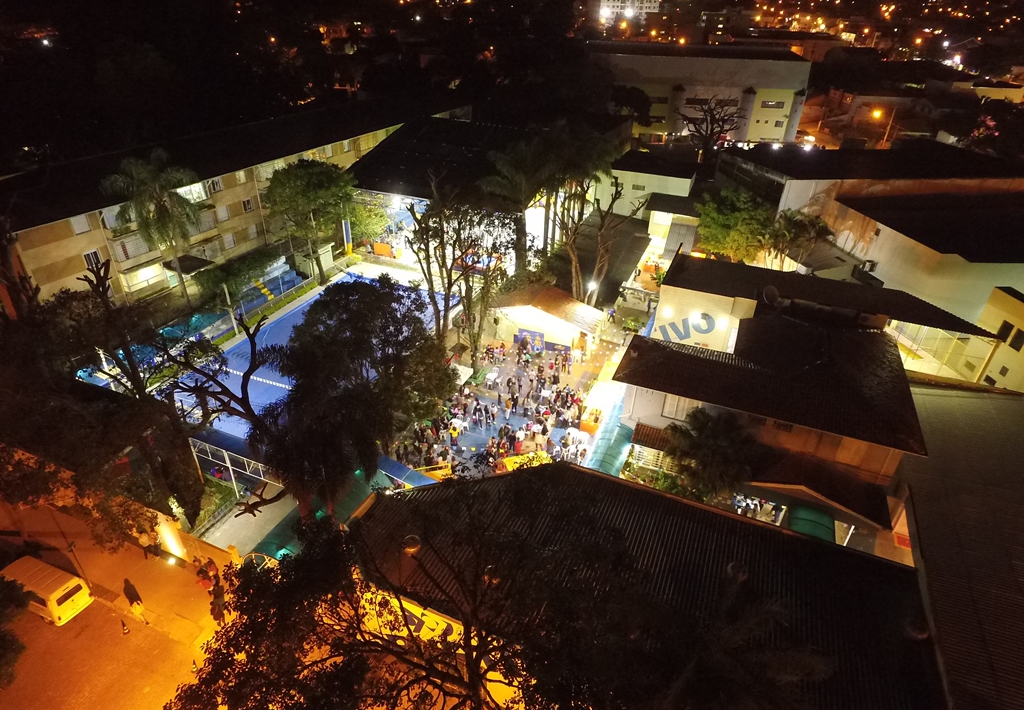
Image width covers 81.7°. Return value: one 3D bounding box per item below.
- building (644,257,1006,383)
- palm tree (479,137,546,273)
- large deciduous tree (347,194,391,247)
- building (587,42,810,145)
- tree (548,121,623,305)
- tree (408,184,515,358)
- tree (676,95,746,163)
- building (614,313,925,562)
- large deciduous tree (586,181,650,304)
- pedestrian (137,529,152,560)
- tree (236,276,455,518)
[{"bbox_3d":[22.971,-2.319,45.968,22.000,7.700,7.800,13,31,19],"label":"building"},{"bbox_3d":[0.017,-14.869,60.496,6.600,13.900,6.600,2,29,0],"label":"palm tree"},{"bbox_3d":[-15.798,-14.710,66.061,5.000,6.200,5.000,2,29,0],"label":"large deciduous tree"},{"bbox_3d":[35.385,-53.581,120.646,41.000,17.000,20.000,2,29,0],"label":"building"},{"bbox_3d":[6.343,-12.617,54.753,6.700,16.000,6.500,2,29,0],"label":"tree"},{"bbox_3d":[-3.586,-6.208,45.930,8.200,12.900,8.000,2,29,0],"label":"tree"},{"bbox_3d":[30.384,-33.512,91.872,10.500,12.000,10.000,2,29,0],"label":"tree"},{"bbox_3d":[15.368,2.610,37.468,16.000,7.000,15.000,13,31,19],"label":"building"},{"bbox_3d":[9.043,-9.699,53.818,5.400,12.000,5.000,2,29,0],"label":"large deciduous tree"},{"bbox_3d":[-18.294,9.583,29.400,0.450,1.740,0.580,12,31,17],"label":"pedestrian"},{"bbox_3d":[-7.966,1.770,32.833,10.000,12.400,9.000,2,29,0],"label":"tree"}]

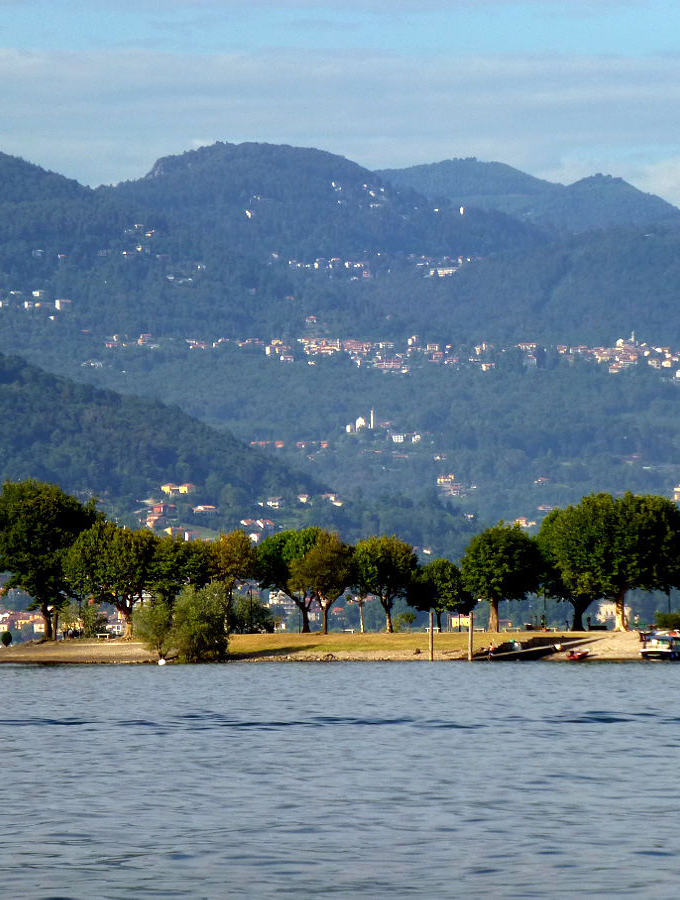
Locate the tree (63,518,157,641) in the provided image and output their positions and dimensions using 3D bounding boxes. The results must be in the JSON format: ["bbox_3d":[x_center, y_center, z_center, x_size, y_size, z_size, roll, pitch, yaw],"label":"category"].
[{"bbox_3d":[-23.730,13.330,628.000,9.680,12.150,9.680,0,-2,0],"label":"tree"}]

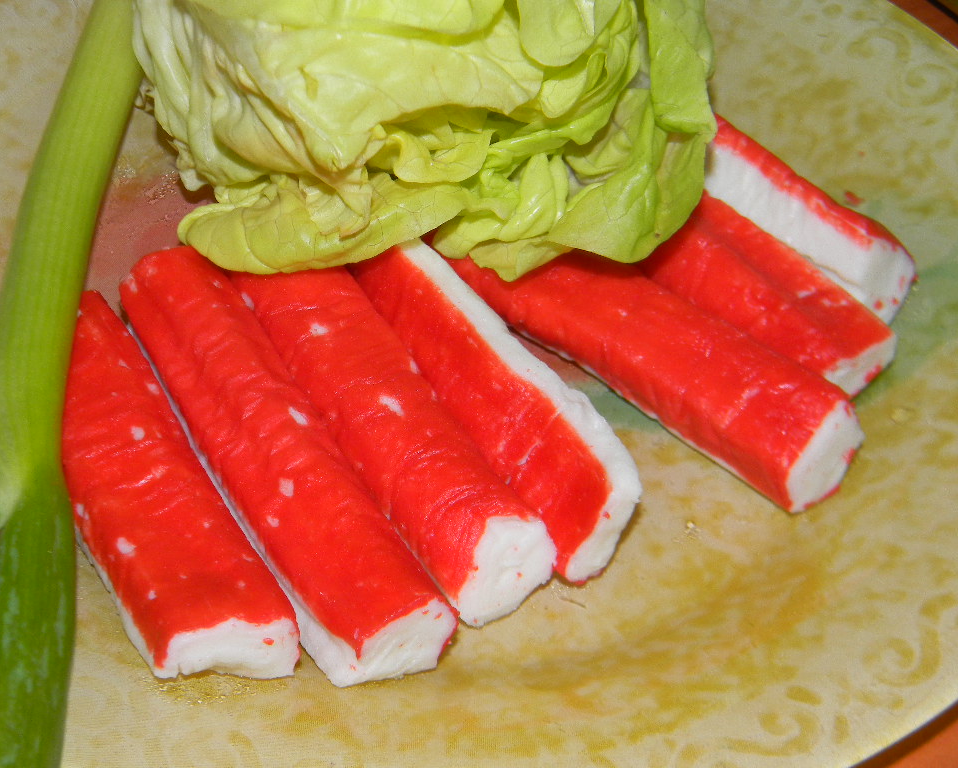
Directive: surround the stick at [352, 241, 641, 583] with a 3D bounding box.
[{"bbox_3d":[-0.005,-0.003,0.422,0.017,0.013,0.088,-23,52,-24],"label":"stick"}]

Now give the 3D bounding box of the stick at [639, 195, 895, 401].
[{"bbox_3d":[0.035,-0.025,0.447,0.088,0.013,0.019,37,54,28],"label":"stick"}]

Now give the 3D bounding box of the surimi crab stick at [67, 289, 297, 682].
[{"bbox_3d":[-0.057,0.016,0.400,0.019,0.013,0.079,-19,50,-21],"label":"surimi crab stick"}]

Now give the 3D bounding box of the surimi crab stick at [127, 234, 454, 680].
[{"bbox_3d":[-0.035,0.013,0.405,0.018,0.013,0.088,-20,51,-22],"label":"surimi crab stick"}]

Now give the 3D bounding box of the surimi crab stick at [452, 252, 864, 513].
[{"bbox_3d":[0.026,-0.010,0.430,0.088,0.013,0.018,36,54,27],"label":"surimi crab stick"}]

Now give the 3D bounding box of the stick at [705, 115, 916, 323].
[{"bbox_3d":[0.042,-0.041,0.461,0.088,0.015,0.013,36,54,27],"label":"stick"}]

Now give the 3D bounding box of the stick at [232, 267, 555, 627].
[{"bbox_3d":[-0.020,0.002,0.415,0.018,0.014,0.088,-23,52,-24],"label":"stick"}]

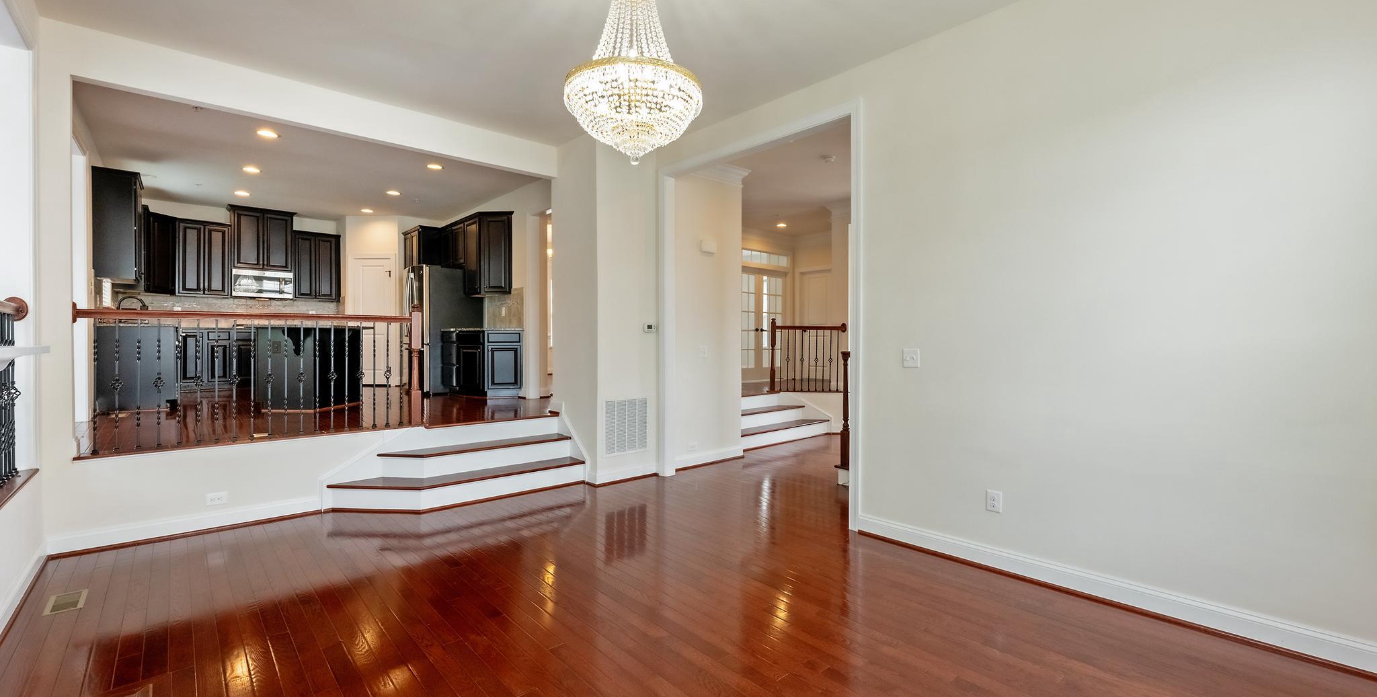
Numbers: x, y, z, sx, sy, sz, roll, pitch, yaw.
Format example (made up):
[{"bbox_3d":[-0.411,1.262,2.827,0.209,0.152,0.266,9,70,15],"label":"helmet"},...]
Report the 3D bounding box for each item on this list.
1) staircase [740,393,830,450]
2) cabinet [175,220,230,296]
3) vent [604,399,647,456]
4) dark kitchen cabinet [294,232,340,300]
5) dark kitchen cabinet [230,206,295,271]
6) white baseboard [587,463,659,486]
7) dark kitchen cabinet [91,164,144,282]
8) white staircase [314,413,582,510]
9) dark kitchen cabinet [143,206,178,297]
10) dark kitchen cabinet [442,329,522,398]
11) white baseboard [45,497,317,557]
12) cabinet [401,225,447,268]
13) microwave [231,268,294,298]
[{"bbox_3d":[1.090,0.925,7.050,1.920,0.585,0.580,-1,1,-40],"label":"staircase"},{"bbox_3d":[-7.391,-1.346,8.182,0.610,1.120,0.340,-1,1,-40],"label":"cabinet"},{"bbox_3d":[-0.561,0.715,4.940,0.510,0.519,0.030,0,1,-43],"label":"vent"},{"bbox_3d":[-6.359,-1.341,9.141,0.625,1.129,0.333,0,1,-41],"label":"dark kitchen cabinet"},{"bbox_3d":[-6.860,-1.740,8.620,0.790,0.960,0.360,-1,1,-40],"label":"dark kitchen cabinet"},{"bbox_3d":[-0.615,1.172,5.043,0.690,0.115,0.170,-1,1,-40],"label":"white baseboard"},{"bbox_3d":[-6.190,-1.286,5.820,0.360,1.130,0.780,-1,1,-44],"label":"dark kitchen cabinet"},{"bbox_3d":[-1.840,0.949,4.450,1.927,0.564,0.627,0,1,-41],"label":"white staircase"},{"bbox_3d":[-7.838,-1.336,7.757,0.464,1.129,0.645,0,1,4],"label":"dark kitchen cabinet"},{"bbox_3d":[-2.741,0.180,7.190,0.635,0.907,1.290,0,1,-43],"label":"dark kitchen cabinet"},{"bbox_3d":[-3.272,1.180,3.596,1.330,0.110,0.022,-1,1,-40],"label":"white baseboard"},{"bbox_3d":[-4.111,-1.570,8.629,0.605,0.625,0.806,0,1,-43],"label":"cabinet"},{"bbox_3d":[-6.844,-1.020,8.600,0.755,0.420,0.400,-1,1,-40],"label":"microwave"}]

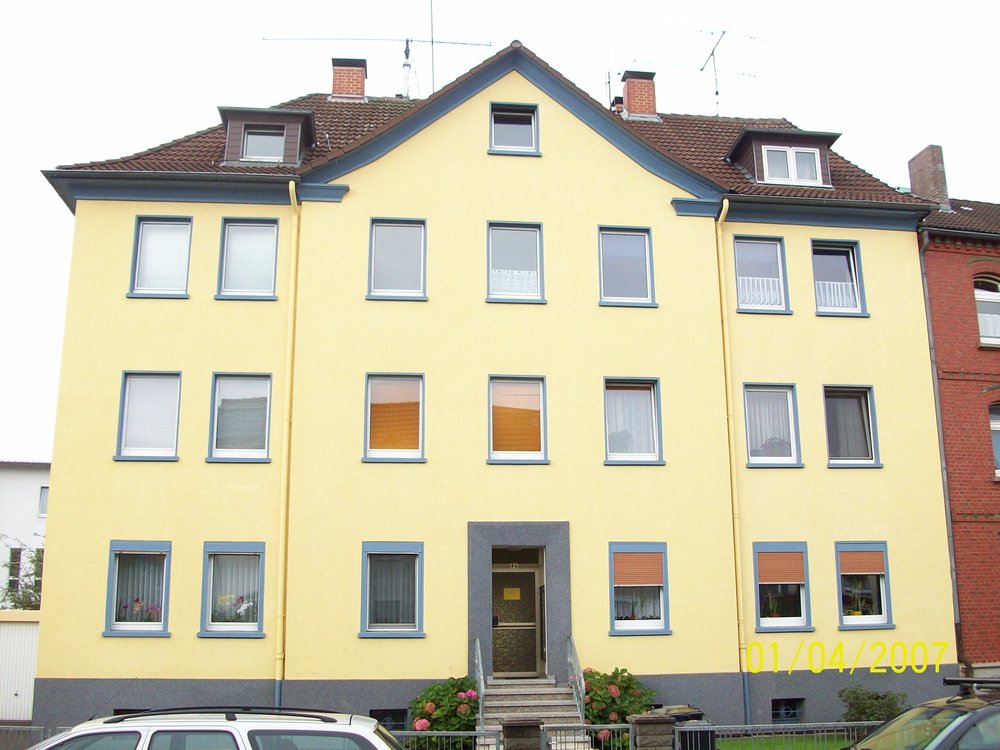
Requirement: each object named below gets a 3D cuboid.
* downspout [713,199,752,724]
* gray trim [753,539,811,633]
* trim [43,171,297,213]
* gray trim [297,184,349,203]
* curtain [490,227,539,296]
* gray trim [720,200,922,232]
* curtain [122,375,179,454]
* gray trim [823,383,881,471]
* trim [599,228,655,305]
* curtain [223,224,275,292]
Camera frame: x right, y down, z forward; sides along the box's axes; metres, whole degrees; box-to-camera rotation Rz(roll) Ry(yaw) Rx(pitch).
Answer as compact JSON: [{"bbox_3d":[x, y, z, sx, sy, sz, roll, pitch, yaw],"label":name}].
[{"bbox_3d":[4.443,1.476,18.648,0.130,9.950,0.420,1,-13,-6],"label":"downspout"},{"bbox_3d":[5.259,3.948,18.317,1.170,1.670,0.180,1,-13,-6],"label":"gray trim"},{"bbox_3d":[-6.118,-3.502,18.538,4.645,0.403,0.520,1,-13,-6],"label":"trim"},{"bbox_3d":[-3.360,-3.465,18.749,0.950,0.310,0.250,1,-13,-6],"label":"gray trim"},{"bbox_3d":[0.291,-2.220,19.295,0.920,1.300,0.080,1,-13,-6],"label":"curtain"},{"bbox_3d":[6.643,-3.229,19.954,4.217,0.346,0.350,1,-12,-6],"label":"gray trim"},{"bbox_3d":[-6.428,0.724,18.083,0.881,1.473,0.060,1,-13,-6],"label":"curtain"},{"bbox_3d":[6.867,1.007,19.214,1.170,1.680,0.200,1,-13,-6],"label":"gray trim"},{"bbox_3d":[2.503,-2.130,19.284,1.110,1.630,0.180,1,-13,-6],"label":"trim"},{"bbox_3d":[-4.783,-2.219,18.807,0.922,1.343,0.090,1,-12,-6],"label":"curtain"}]

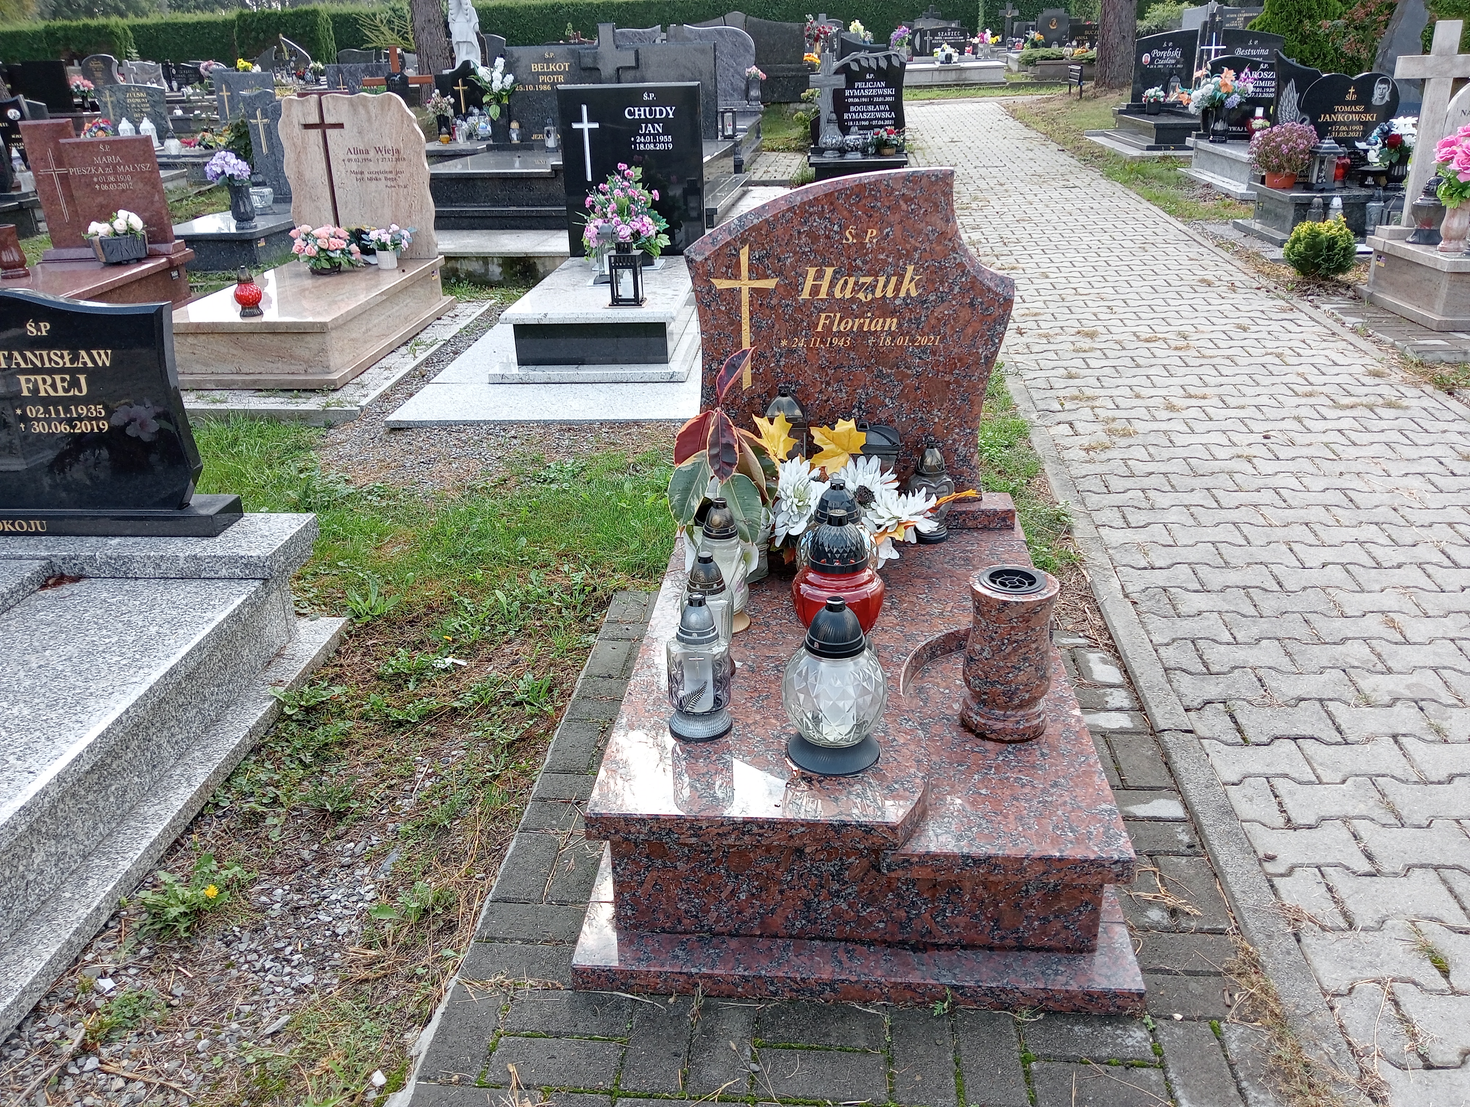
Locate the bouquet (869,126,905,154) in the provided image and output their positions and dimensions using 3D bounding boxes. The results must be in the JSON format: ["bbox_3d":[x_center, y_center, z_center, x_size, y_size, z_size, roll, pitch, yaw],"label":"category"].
[{"bbox_3d":[1.277,-3.456,9.953,0.290,0.235,0.260,1,24,5],"label":"bouquet"}]

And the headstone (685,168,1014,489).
[{"bbox_3d":[0.267,-0.498,2.802,0.748,0.775,0.080,1,24,5],"label":"headstone"}]

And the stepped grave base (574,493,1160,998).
[{"bbox_3d":[0.246,0.276,2.482,0.902,0.315,1.442,1,24,5],"label":"stepped grave base"}]

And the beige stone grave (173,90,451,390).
[{"bbox_3d":[-2.183,-1.622,5.936,0.925,1.170,1.715,1,24,5],"label":"beige stone grave"}]

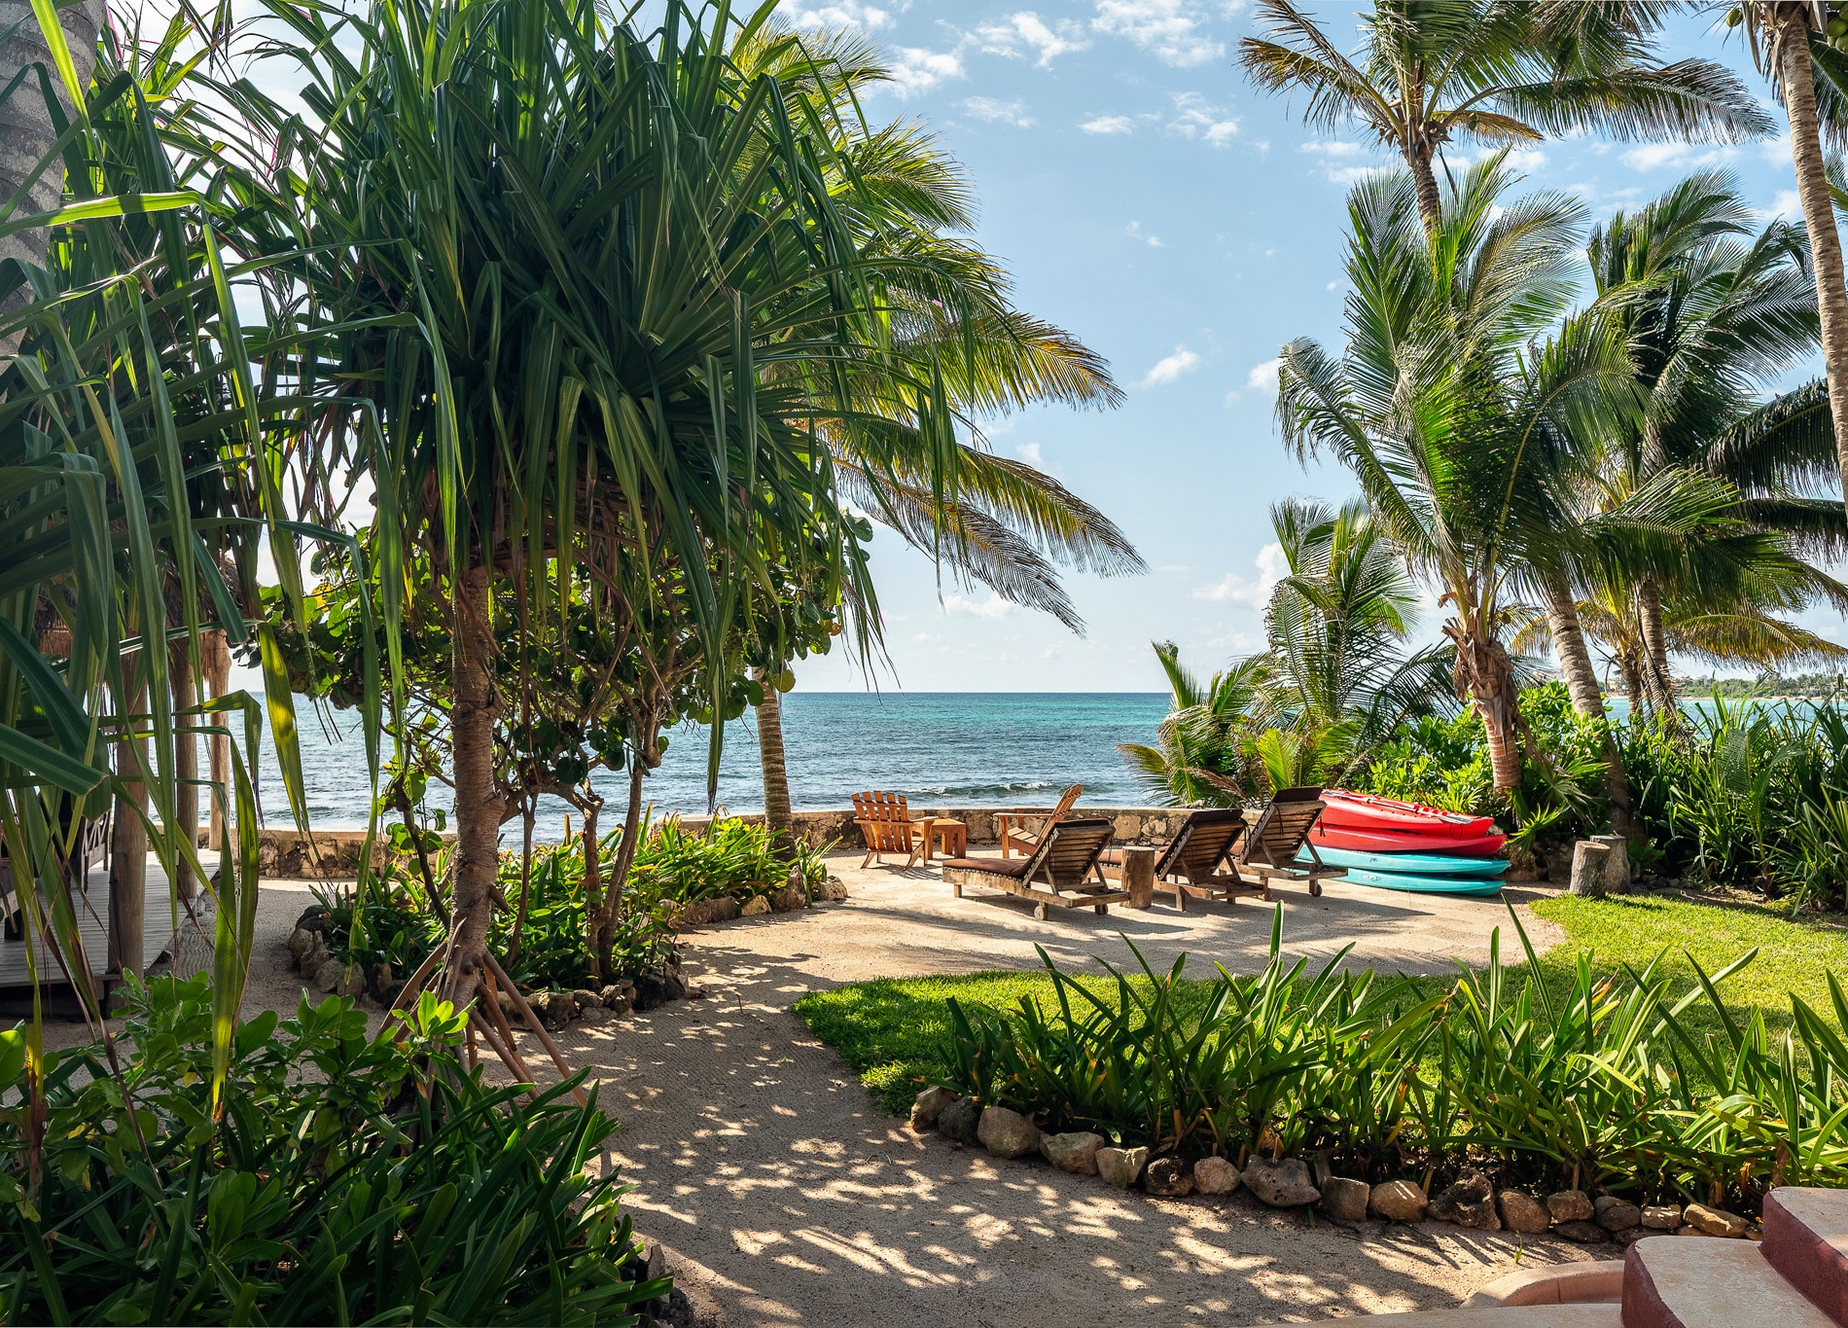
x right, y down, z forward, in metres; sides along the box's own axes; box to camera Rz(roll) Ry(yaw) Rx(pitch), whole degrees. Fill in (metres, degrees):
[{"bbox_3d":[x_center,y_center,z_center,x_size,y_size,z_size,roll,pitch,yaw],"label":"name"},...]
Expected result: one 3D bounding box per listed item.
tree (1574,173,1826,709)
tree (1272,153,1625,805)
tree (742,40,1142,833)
[{"bbox_3d":[11.100,-2.390,20.500,4.000,8.800,4.000,0,-1,0],"label":"tree"},{"bbox_3d":[6.300,-1.858,17.100,4.000,7.700,4.000,0,-1,0],"label":"tree"},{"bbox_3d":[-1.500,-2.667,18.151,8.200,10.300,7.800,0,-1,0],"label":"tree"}]

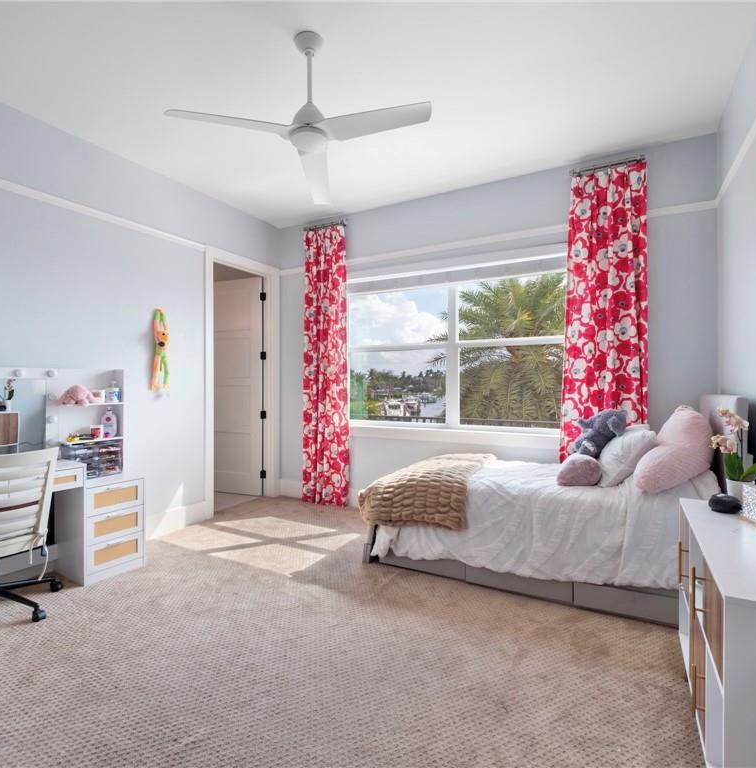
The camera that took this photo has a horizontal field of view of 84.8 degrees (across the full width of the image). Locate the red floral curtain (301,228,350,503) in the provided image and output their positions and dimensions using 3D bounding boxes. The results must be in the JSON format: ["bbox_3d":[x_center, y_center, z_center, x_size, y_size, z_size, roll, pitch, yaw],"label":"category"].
[{"bbox_3d":[-0.552,-0.181,4.316,0.570,2.870,0.130,0,0,27],"label":"red floral curtain"}]

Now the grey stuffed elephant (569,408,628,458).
[{"bbox_3d":[1.523,0.352,2.860,0.340,0.350,0.280,0,0,6],"label":"grey stuffed elephant"}]

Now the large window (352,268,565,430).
[{"bbox_3d":[0.664,-0.297,3.844,2.160,1.380,0.100,0,0,27],"label":"large window"}]

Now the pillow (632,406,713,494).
[{"bbox_3d":[1.759,0.394,2.536,0.420,0.490,0.560,0,0,27],"label":"pillow"}]

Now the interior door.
[{"bbox_3d":[-1.614,0.032,4.747,0.710,2.430,0.045,0,0,20],"label":"interior door"}]

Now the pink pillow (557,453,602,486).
[{"bbox_3d":[1.323,0.565,2.720,0.270,0.210,0.250,0,0,27],"label":"pink pillow"}]

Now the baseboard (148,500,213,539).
[{"bbox_3d":[-1.720,1.175,3.631,0.020,0.170,0.580,0,0,31],"label":"baseboard"}]

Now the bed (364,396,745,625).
[{"bbox_3d":[1.098,0.658,2.921,2.080,1.180,1.060,0,0,27],"label":"bed"}]

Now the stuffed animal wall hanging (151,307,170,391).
[{"bbox_3d":[-1.793,-0.291,3.444,0.090,0.680,0.140,0,0,31],"label":"stuffed animal wall hanging"}]

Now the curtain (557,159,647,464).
[{"bbox_3d":[1.730,-0.193,3.178,0.580,2.870,0.130,0,0,27],"label":"curtain"}]

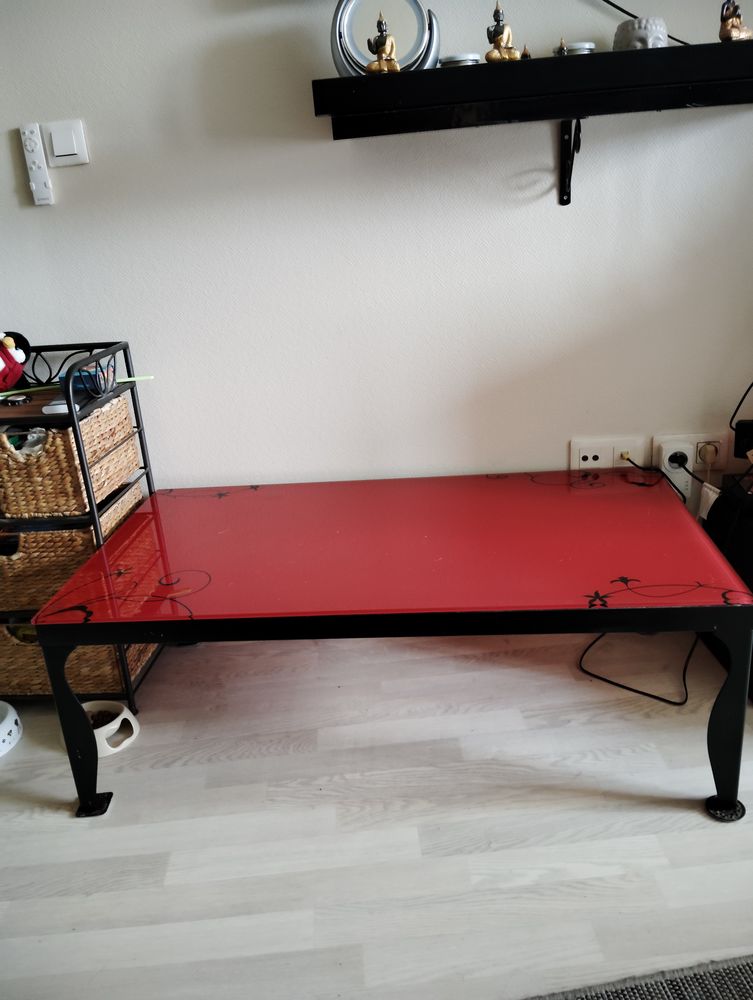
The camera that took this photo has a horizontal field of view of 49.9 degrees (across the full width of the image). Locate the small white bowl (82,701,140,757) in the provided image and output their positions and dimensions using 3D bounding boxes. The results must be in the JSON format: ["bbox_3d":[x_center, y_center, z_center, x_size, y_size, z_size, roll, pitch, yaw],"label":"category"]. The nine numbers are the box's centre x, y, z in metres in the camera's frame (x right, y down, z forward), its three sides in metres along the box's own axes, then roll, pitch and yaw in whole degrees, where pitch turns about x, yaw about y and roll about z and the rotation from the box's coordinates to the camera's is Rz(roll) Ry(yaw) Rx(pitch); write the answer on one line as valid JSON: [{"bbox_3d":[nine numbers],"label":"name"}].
[{"bbox_3d":[-0.541,0.445,1.597,0.138,0.052,0.138,-3,20,5],"label":"small white bowl"}]

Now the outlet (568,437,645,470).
[{"bbox_3d":[0.504,-0.094,1.760,0.156,0.085,0.014,-3,20,5],"label":"outlet"}]

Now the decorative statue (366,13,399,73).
[{"bbox_3d":[0.012,-0.765,1.357,0.056,0.098,0.038,-3,20,5],"label":"decorative statue"}]

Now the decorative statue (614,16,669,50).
[{"bbox_3d":[0.452,-0.774,1.388,0.090,0.092,0.090,-6,20,-3],"label":"decorative statue"}]

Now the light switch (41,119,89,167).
[{"bbox_3d":[-0.622,-0.713,1.616,0.082,0.082,0.014,-3,20,5],"label":"light switch"}]

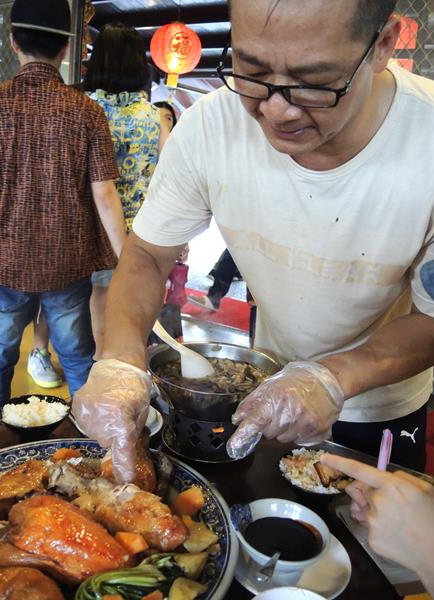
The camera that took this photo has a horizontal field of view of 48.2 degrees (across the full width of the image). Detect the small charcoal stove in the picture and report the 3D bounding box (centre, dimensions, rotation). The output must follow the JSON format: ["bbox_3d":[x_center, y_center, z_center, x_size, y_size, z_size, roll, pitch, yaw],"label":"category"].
[{"bbox_3d":[-0.004,0.172,0.821,0.218,0.135,0.218,4,15,0],"label":"small charcoal stove"}]

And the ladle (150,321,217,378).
[{"bbox_3d":[-0.064,0.098,0.857,0.060,0.035,0.180,-5,45,-33],"label":"ladle"}]

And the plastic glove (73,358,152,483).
[{"bbox_3d":[-0.131,0.150,0.610,0.095,0.165,0.080,0,-28,-3],"label":"plastic glove"}]

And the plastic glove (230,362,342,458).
[{"bbox_3d":[0.089,0.137,0.610,0.160,0.080,0.100,-34,64,-24],"label":"plastic glove"}]

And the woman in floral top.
[{"bbox_3d":[-0.375,-0.136,1.837,0.420,1.650,0.280,3,15,-5],"label":"woman in floral top"}]

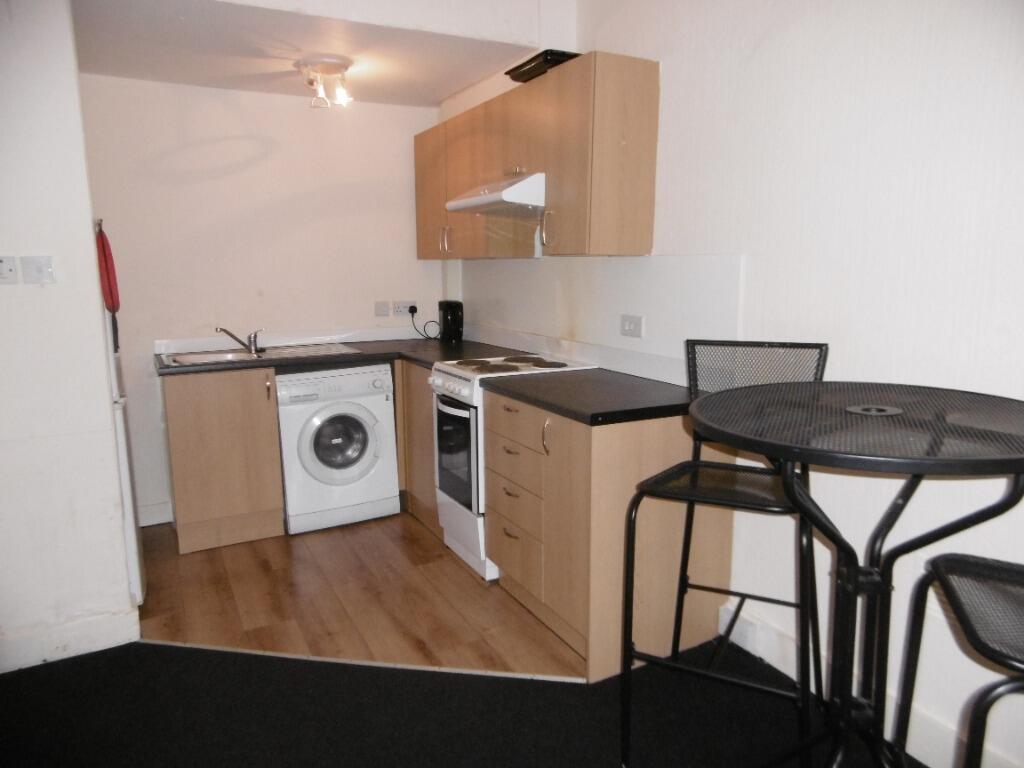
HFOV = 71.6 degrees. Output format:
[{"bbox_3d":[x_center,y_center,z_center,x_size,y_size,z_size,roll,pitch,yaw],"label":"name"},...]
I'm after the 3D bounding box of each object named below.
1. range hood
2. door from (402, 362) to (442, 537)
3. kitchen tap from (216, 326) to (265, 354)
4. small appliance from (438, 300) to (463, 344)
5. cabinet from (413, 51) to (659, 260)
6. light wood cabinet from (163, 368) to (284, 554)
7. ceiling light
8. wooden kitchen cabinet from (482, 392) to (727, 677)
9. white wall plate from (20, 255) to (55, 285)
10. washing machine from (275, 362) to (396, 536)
[{"bbox_3d":[0.043,-0.861,3.255,0.490,0.130,0.610,-5,11,-27],"label":"range hood"},{"bbox_3d":[-0.451,0.315,3.674,0.025,0.822,0.555,-5,11,-27],"label":"door"},{"bbox_3d":[-1.424,-0.217,3.747,0.240,0.155,0.065,-5,11,-27],"label":"kitchen tap"},{"bbox_3d":[-0.374,-0.383,4.353,0.150,0.253,0.175,-1,10,-5],"label":"small appliance"},{"bbox_3d":[-0.010,-0.999,3.549,0.298,0.730,1.930,-5,11,-27],"label":"cabinet"},{"bbox_3d":[-1.534,0.333,3.754,0.497,0.880,0.580,-5,11,-27],"label":"light wood cabinet"},{"bbox_3d":[-0.962,-1.548,3.665,0.290,0.220,0.290,-5,11,-27],"label":"ceiling light"},{"bbox_3d":[0.344,0.483,2.778,0.609,0.875,0.789,-5,11,-27],"label":"wooden kitchen cabinet"},{"bbox_3d":[-1.564,-0.376,2.345,0.087,0.085,0.012,-6,11,-27],"label":"white wall plate"},{"bbox_3d":[-1.032,0.301,4.009,0.597,0.848,0.560,-5,11,-27],"label":"washing machine"}]

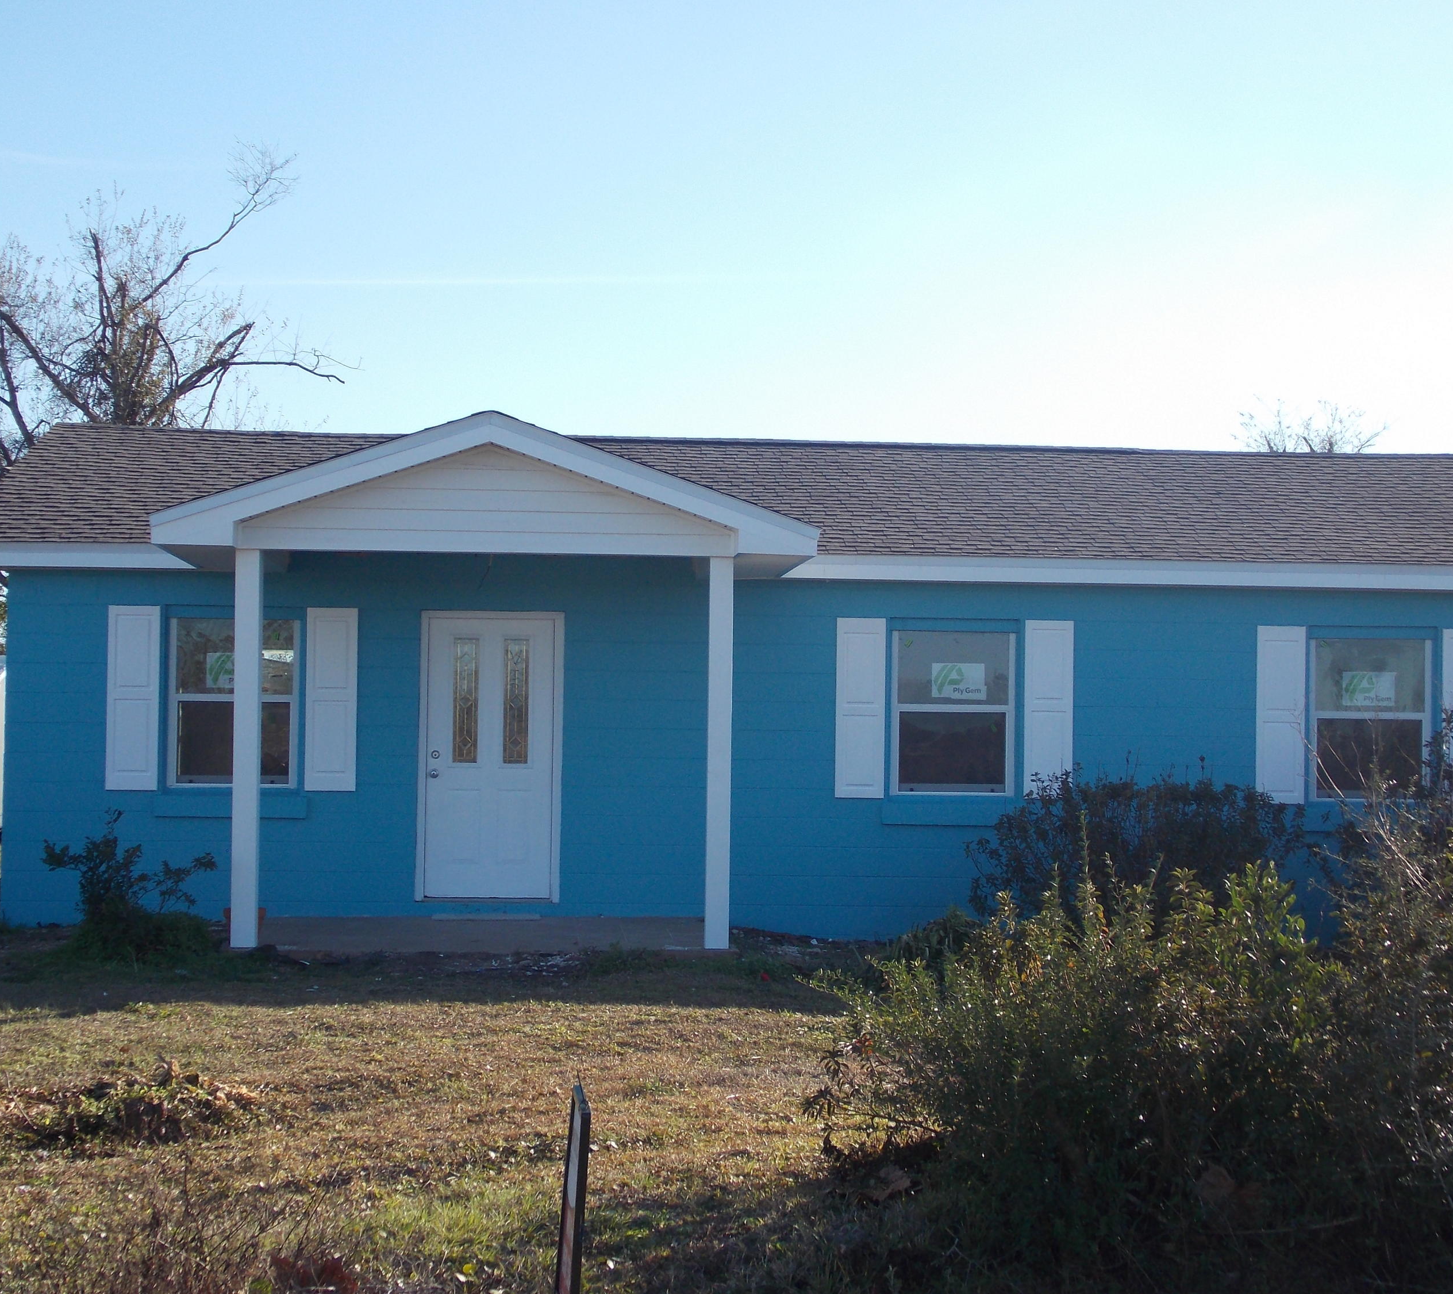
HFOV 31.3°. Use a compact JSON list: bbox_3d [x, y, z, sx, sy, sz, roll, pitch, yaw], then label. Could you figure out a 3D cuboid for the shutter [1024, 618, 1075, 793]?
[{"bbox_3d":[2.345,0.464,18.830,0.357,1.297,0.035,1,-2,-5],"label":"shutter"}]

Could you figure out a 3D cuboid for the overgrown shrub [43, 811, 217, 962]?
[{"bbox_3d":[-3.868,1.526,16.803,1.068,0.909,0.900,1,-2,-5],"label":"overgrown shrub"}]

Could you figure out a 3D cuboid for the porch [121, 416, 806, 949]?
[{"bbox_3d":[-1.585,0.278,17.283,4.170,3.380,2.655,1,-2,-5],"label":"porch"}]

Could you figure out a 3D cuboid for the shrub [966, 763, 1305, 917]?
[{"bbox_3d":[2.861,1.458,17.995,2.291,1.276,1.150,1,-2,-5],"label":"shrub"}]

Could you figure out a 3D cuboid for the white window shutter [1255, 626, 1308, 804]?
[{"bbox_3d":[4.060,0.500,18.965,0.362,1.299,0.035,1,-2,-5],"label":"white window shutter"}]

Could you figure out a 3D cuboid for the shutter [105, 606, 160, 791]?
[{"bbox_3d":[-4.189,0.364,18.312,0.361,1.296,0.035,1,-2,-5],"label":"shutter"}]

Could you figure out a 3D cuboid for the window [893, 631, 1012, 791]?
[{"bbox_3d":[1.646,0.484,18.866,0.899,1.182,0.100,1,-2,-5],"label":"window"}]

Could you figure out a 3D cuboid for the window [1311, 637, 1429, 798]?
[{"bbox_3d":[4.738,0.541,19.111,0.908,1.189,0.100,1,-2,-5],"label":"window"}]

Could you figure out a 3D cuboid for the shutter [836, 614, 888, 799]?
[{"bbox_3d":[0.970,0.446,18.721,0.351,1.295,0.035,1,-2,-5],"label":"shutter"}]

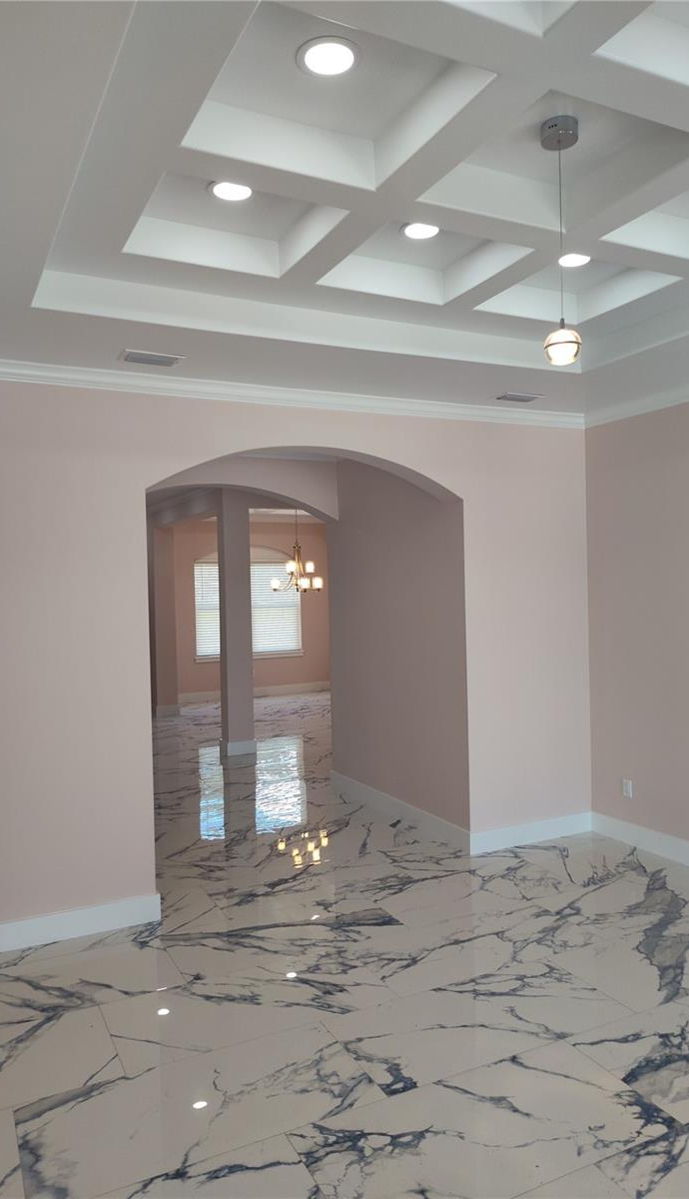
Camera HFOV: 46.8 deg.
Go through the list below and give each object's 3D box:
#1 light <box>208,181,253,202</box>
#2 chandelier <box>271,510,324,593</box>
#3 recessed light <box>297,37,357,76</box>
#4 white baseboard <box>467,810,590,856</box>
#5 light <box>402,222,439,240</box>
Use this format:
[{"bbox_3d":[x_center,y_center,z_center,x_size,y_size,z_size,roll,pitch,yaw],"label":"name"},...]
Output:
[{"bbox_3d":[-0.428,-1.548,3.046,0.180,0.035,0.180,-1,1,0],"label":"light"},{"bbox_3d":[-0.715,-0.751,12.072,0.790,1.320,0.790,-1,1,0],"label":"chandelier"},{"bbox_3d":[-0.047,-1.548,2.296,0.183,0.035,0.183,-1,1,0],"label":"recessed light"},{"bbox_3d":[1.357,1.673,5.711,1.090,0.145,0.018,-2,1,-26],"label":"white baseboard"},{"bbox_3d":[0.331,-1.570,3.424,0.180,0.035,0.180,-1,1,0],"label":"light"}]

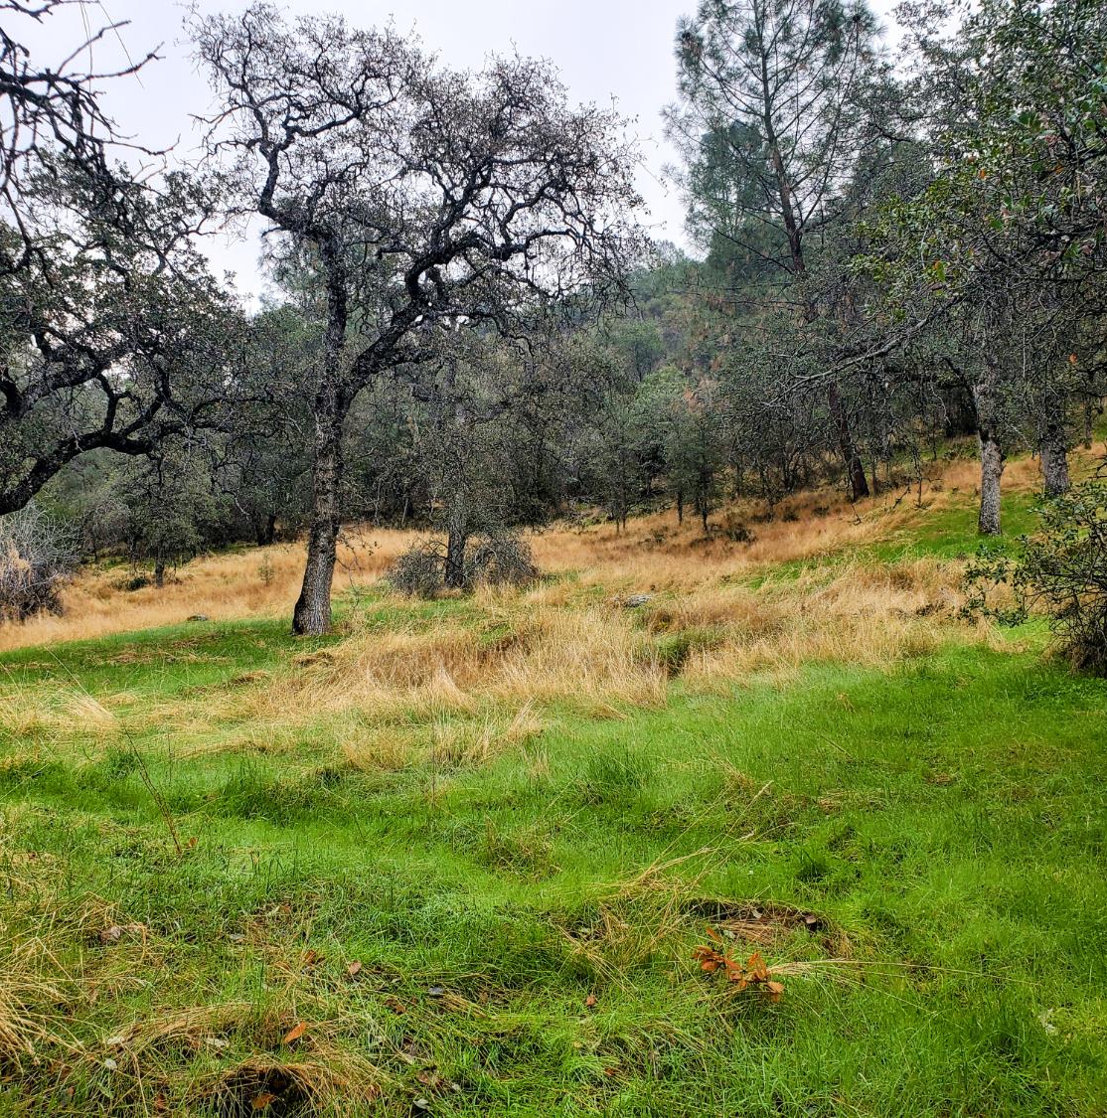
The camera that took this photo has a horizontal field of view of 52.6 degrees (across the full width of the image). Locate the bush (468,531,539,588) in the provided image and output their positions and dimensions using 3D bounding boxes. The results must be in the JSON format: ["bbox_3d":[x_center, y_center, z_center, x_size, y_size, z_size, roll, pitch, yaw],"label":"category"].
[{"bbox_3d":[-0.984,0.034,22.000,1.400,1.190,1.300,0,2,0],"label":"bush"}]

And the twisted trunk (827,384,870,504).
[{"bbox_3d":[8.042,-3.204,30.500,1.140,3.270,0.600,0,2,0],"label":"twisted trunk"}]

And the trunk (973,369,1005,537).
[{"bbox_3d":[8.364,-2.046,21.500,0.600,3.220,0.550,0,2,0],"label":"trunk"}]

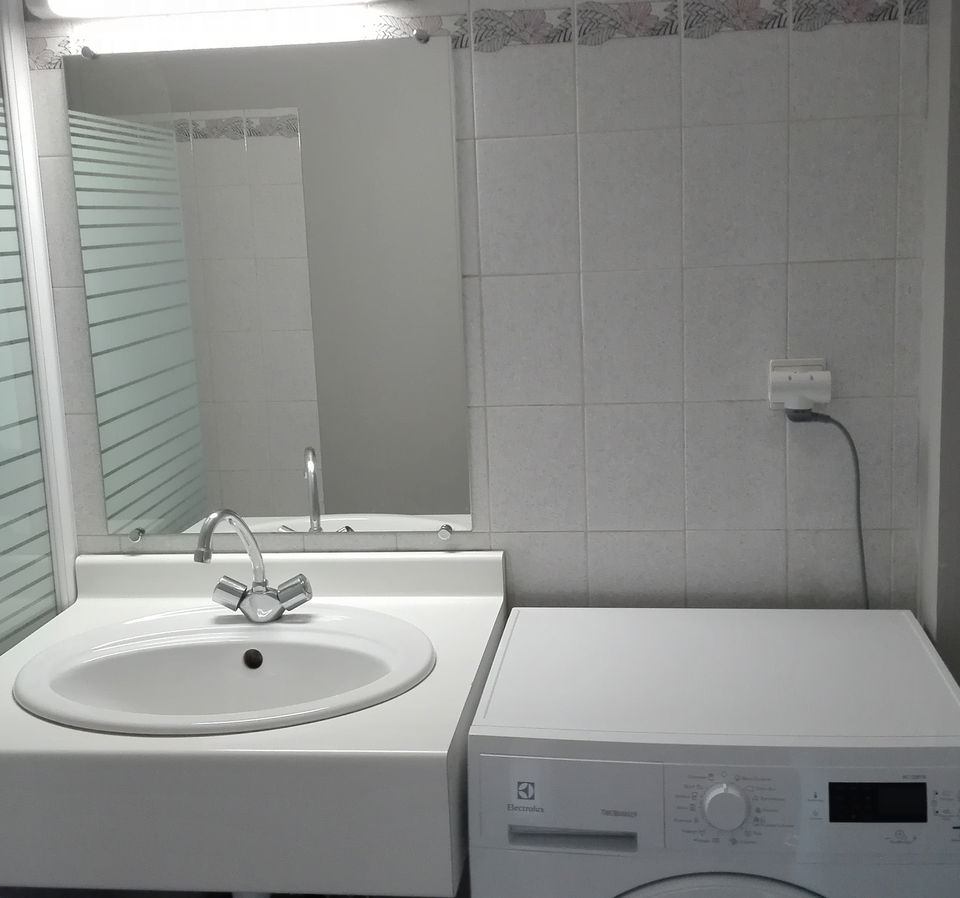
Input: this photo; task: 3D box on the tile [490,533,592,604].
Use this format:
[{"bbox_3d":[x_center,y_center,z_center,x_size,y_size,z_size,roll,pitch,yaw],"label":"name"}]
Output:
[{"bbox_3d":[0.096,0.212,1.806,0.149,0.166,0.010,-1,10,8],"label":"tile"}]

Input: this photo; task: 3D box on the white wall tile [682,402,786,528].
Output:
[{"bbox_3d":[0.389,0.027,1.738,0.150,0.200,0.010,-1,11,8],"label":"white wall tile"}]

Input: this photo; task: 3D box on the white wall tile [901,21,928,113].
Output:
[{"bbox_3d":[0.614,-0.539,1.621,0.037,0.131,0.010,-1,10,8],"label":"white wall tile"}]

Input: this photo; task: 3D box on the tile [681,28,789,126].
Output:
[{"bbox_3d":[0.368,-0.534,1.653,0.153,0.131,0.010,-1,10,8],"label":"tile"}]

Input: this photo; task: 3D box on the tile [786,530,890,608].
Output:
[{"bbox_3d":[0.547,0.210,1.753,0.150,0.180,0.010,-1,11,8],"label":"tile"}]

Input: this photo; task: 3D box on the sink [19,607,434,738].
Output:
[{"bbox_3d":[-0.333,0.362,1.563,0.558,0.170,0.477,-1,10,8],"label":"sink"}]

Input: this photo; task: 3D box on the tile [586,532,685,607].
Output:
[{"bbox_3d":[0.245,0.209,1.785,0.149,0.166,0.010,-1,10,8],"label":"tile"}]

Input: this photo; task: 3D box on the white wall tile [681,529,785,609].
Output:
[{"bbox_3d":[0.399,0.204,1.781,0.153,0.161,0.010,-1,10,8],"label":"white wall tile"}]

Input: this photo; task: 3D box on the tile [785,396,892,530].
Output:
[{"bbox_3d":[0.538,0.024,1.717,0.150,0.200,0.010,-1,11,8],"label":"tile"}]

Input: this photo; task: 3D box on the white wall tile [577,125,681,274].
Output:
[{"bbox_3d":[0.221,-0.364,1.684,0.150,0.200,0.010,-1,11,8],"label":"white wall tile"}]

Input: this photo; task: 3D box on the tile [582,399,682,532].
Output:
[{"bbox_3d":[0.239,0.029,1.758,0.150,0.200,0.010,-1,11,8],"label":"tile"}]

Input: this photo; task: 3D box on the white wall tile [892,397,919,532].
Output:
[{"bbox_3d":[0.630,0.022,1.697,0.036,0.197,0.010,-1,10,8],"label":"white wall tile"}]

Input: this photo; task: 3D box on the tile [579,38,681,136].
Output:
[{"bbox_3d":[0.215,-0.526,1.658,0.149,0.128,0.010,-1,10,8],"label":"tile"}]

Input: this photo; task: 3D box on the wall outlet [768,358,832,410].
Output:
[{"bbox_3d":[0.471,-0.093,1.690,0.090,0.079,0.046,-1,10,8],"label":"wall outlet"}]

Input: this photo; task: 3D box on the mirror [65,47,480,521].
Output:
[{"bbox_3d":[-0.326,-0.235,1.784,0.605,0.753,0.014,-1,10,8],"label":"mirror"}]

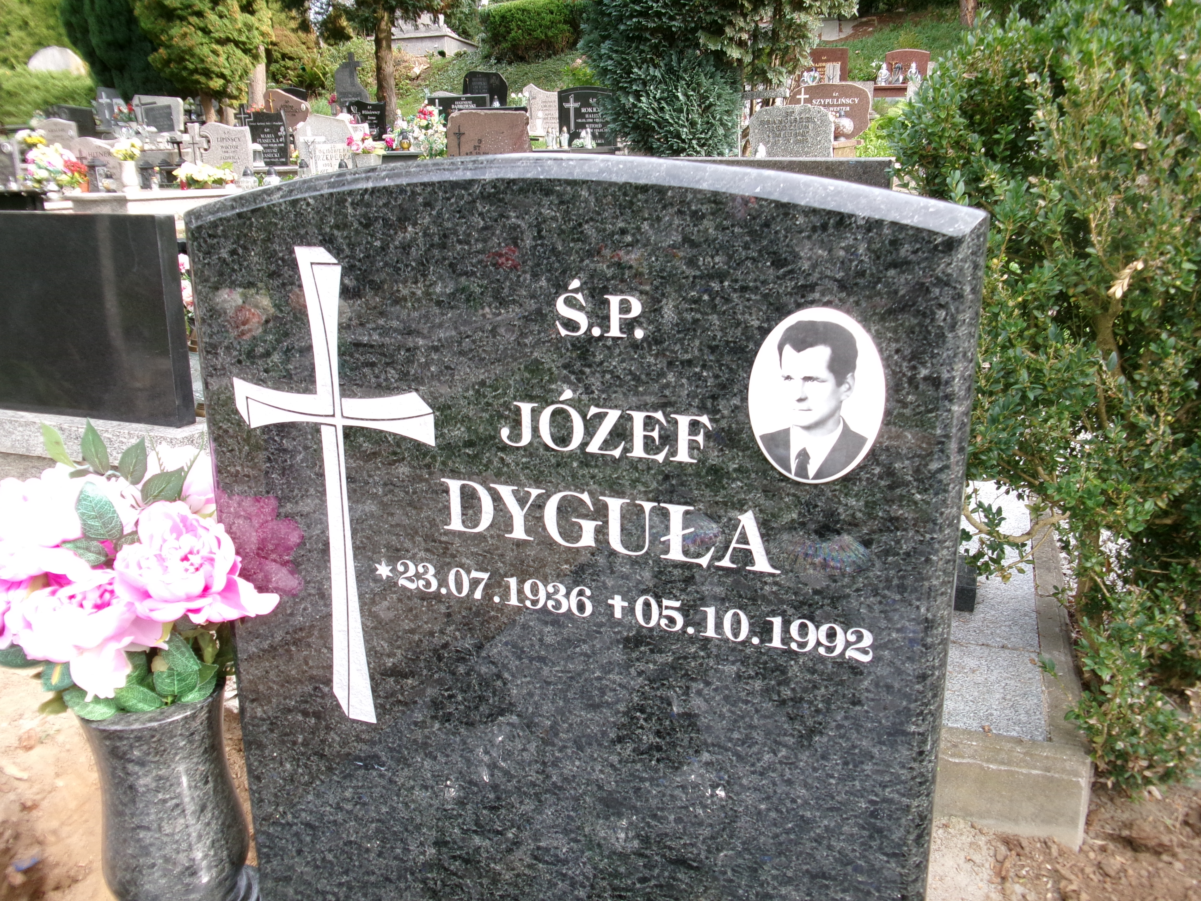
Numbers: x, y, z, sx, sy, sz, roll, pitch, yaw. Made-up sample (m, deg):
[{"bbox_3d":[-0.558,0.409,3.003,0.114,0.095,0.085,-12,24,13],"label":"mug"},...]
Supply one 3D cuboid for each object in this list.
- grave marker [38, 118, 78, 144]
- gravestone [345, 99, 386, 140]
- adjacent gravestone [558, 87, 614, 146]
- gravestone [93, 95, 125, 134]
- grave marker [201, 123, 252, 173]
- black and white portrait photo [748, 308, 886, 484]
[{"bbox_3d":[-7.094,-4.022,12.741,0.620,0.650,0.090,4,16,17],"label":"grave marker"},{"bbox_3d":[-3.431,-4.825,14.242,0.590,0.600,0.090,4,15,14],"label":"gravestone"},{"bbox_3d":[-0.146,-3.720,10.842,0.660,0.670,0.090,3,15,14],"label":"adjacent gravestone"},{"bbox_3d":[-7.333,-5.089,14.546,0.500,0.620,0.100,-5,16,-17],"label":"gravestone"},{"bbox_3d":[-3.977,-3.154,10.340,0.590,0.660,0.090,6,16,21],"label":"grave marker"},{"bbox_3d":[0.142,-0.035,0.643,0.090,0.120,0.008,5,16,20],"label":"black and white portrait photo"}]

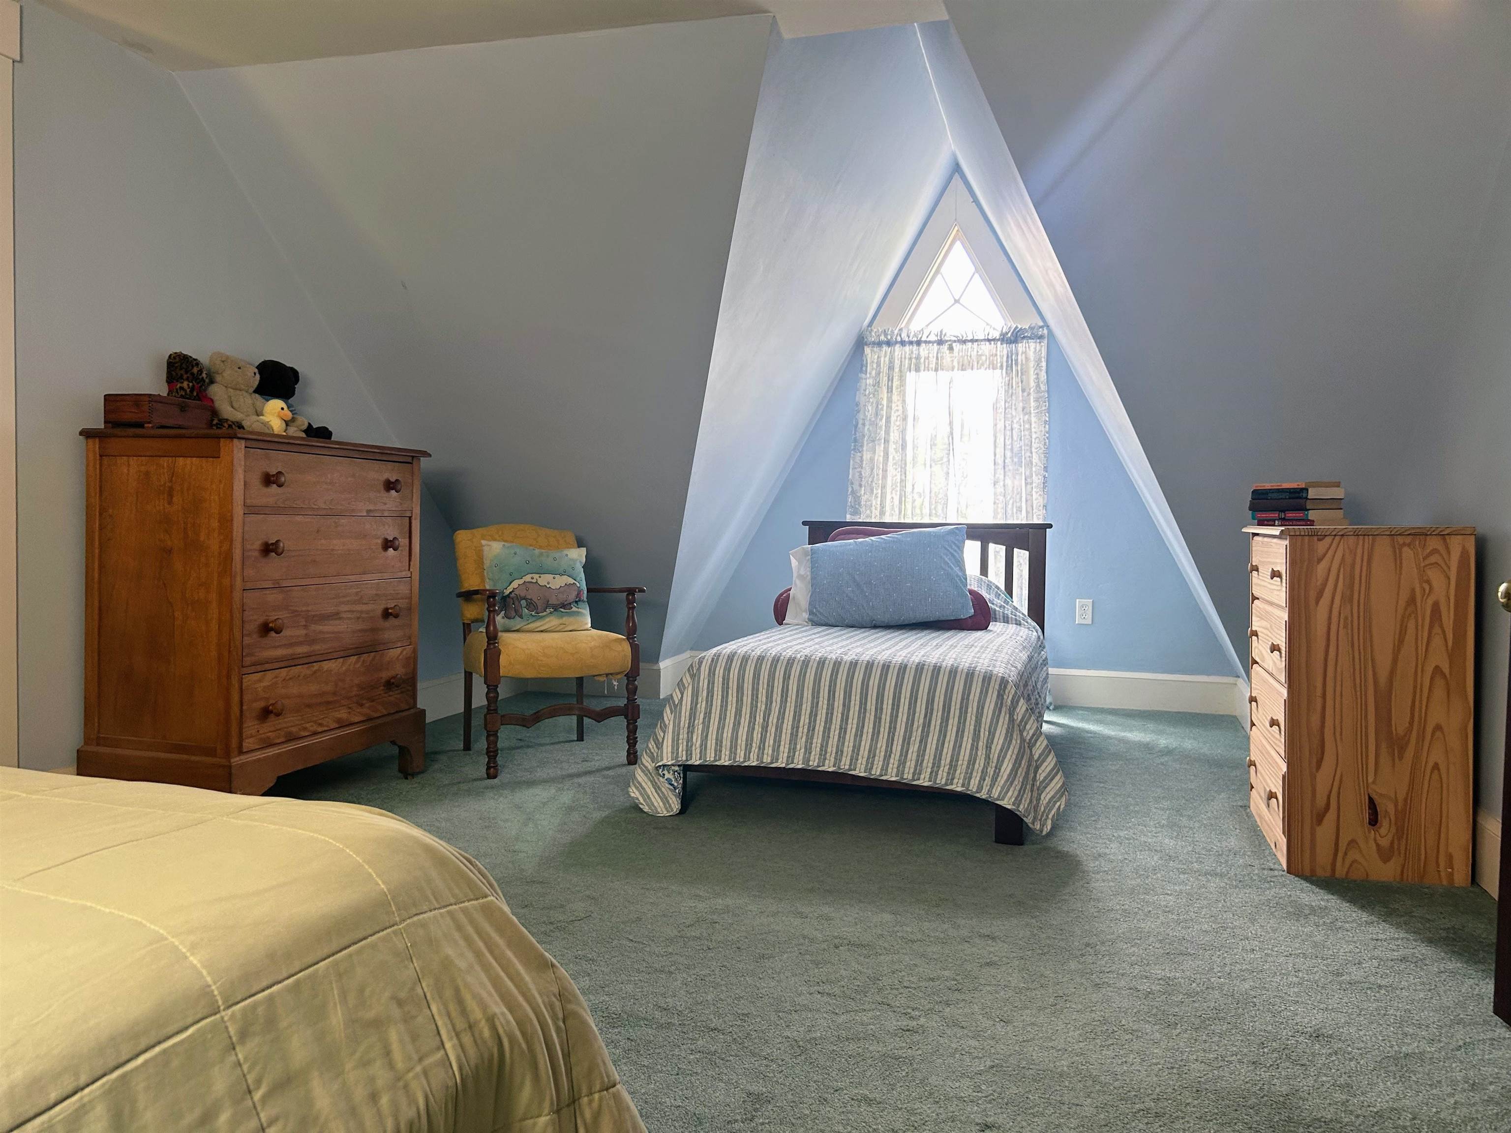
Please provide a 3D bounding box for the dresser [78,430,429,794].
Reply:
[{"bbox_3d":[-1.473,0.164,3.461,0.561,1.092,0.863,1,2,19],"label":"dresser"}]

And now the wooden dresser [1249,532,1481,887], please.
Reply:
[{"bbox_3d":[1.574,0.324,3.036,0.427,0.852,0.627,1,1,16],"label":"wooden dresser"}]

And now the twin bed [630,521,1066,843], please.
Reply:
[{"bbox_3d":[0.480,0.270,4.090,1.160,0.870,2.000,1,1,16],"label":"twin bed"}]

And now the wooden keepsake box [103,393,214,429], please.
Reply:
[{"bbox_3d":[-1.708,-0.423,3.260,0.140,0.092,0.295,1,1,5],"label":"wooden keepsake box"}]

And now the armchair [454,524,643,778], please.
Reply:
[{"bbox_3d":[-0.792,0.271,4.146,0.585,0.845,0.635,0,2,-27],"label":"armchair"}]

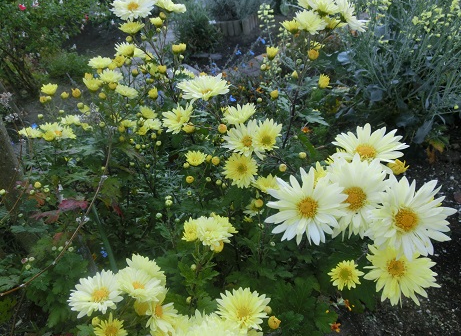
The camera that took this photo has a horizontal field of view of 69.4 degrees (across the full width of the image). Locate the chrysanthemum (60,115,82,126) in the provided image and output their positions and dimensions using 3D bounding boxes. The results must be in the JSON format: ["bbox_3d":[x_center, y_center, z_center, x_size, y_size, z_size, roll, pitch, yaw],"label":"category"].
[{"bbox_3d":[-0.346,-0.103,0.720,0.043,0.018,0.043,0,35,0],"label":"chrysanthemum"}]

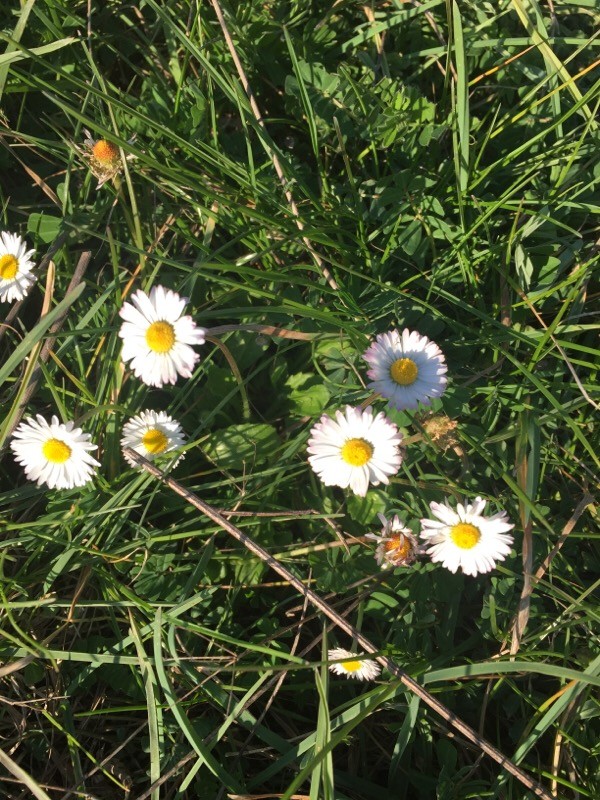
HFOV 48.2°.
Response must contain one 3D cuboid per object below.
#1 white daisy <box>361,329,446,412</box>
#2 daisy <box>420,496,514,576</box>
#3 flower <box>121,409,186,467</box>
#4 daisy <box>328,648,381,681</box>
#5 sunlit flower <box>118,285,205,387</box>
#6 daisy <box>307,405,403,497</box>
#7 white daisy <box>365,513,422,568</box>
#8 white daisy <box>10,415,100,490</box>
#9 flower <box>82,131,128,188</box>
[{"bbox_3d":[0.035,-0.010,0.224,0.028,0.011,0.028,0,96,7],"label":"white daisy"},{"bbox_3d":[0.053,0.043,0.212,0.030,0.011,0.029,0,105,6],"label":"daisy"},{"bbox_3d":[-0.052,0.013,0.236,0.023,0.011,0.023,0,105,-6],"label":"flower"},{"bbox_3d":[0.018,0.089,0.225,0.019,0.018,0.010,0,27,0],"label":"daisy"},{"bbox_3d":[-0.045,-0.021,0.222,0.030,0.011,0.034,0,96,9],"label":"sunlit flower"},{"bbox_3d":[0.018,0.016,0.216,0.031,0.011,0.030,0,97,6],"label":"daisy"},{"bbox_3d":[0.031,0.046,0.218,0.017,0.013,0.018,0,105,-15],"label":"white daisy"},{"bbox_3d":[-0.083,0.018,0.228,0.031,0.011,0.029,0,108,-9],"label":"white daisy"},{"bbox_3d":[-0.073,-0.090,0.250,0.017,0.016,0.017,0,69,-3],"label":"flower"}]

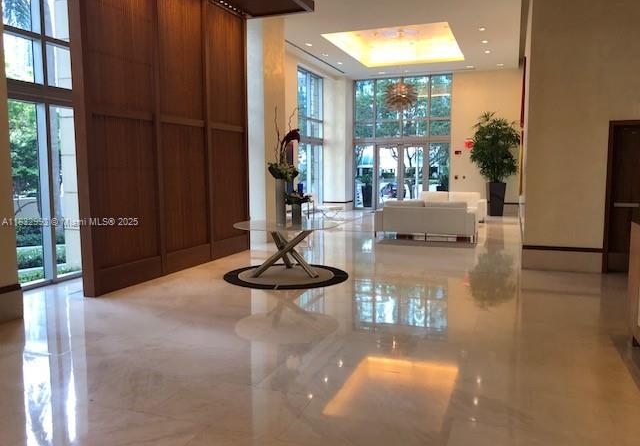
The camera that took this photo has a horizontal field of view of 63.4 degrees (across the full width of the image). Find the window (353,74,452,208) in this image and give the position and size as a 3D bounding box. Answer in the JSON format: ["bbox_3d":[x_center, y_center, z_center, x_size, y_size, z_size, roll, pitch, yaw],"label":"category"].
[{"bbox_3d":[3.042,-2.937,19.512,3.718,5.018,0.150,2,6,20],"label":"window"}]

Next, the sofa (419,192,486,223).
[{"bbox_3d":[4.004,-0.501,15.971,2.219,0.872,0.903,2,6,20],"label":"sofa"}]

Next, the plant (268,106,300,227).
[{"bbox_3d":[-0.523,-0.819,7.569,0.459,1.692,0.367,2,6,20],"label":"plant"}]

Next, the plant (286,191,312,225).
[{"bbox_3d":[-0.313,-0.200,7.446,0.383,0.483,0.321,2,6,20],"label":"plant"}]

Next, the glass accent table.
[{"bbox_3d":[-0.480,0.403,7.602,1.573,0.750,1.573,0,6,0],"label":"glass accent table"}]

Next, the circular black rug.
[{"bbox_3d":[-0.490,0.770,7.641,1.827,0.012,1.827,0,6,0],"label":"circular black rug"}]

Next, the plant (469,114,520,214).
[{"bbox_3d":[5.929,-2.003,17.583,1.584,3.534,1.438,2,6,20],"label":"plant"}]

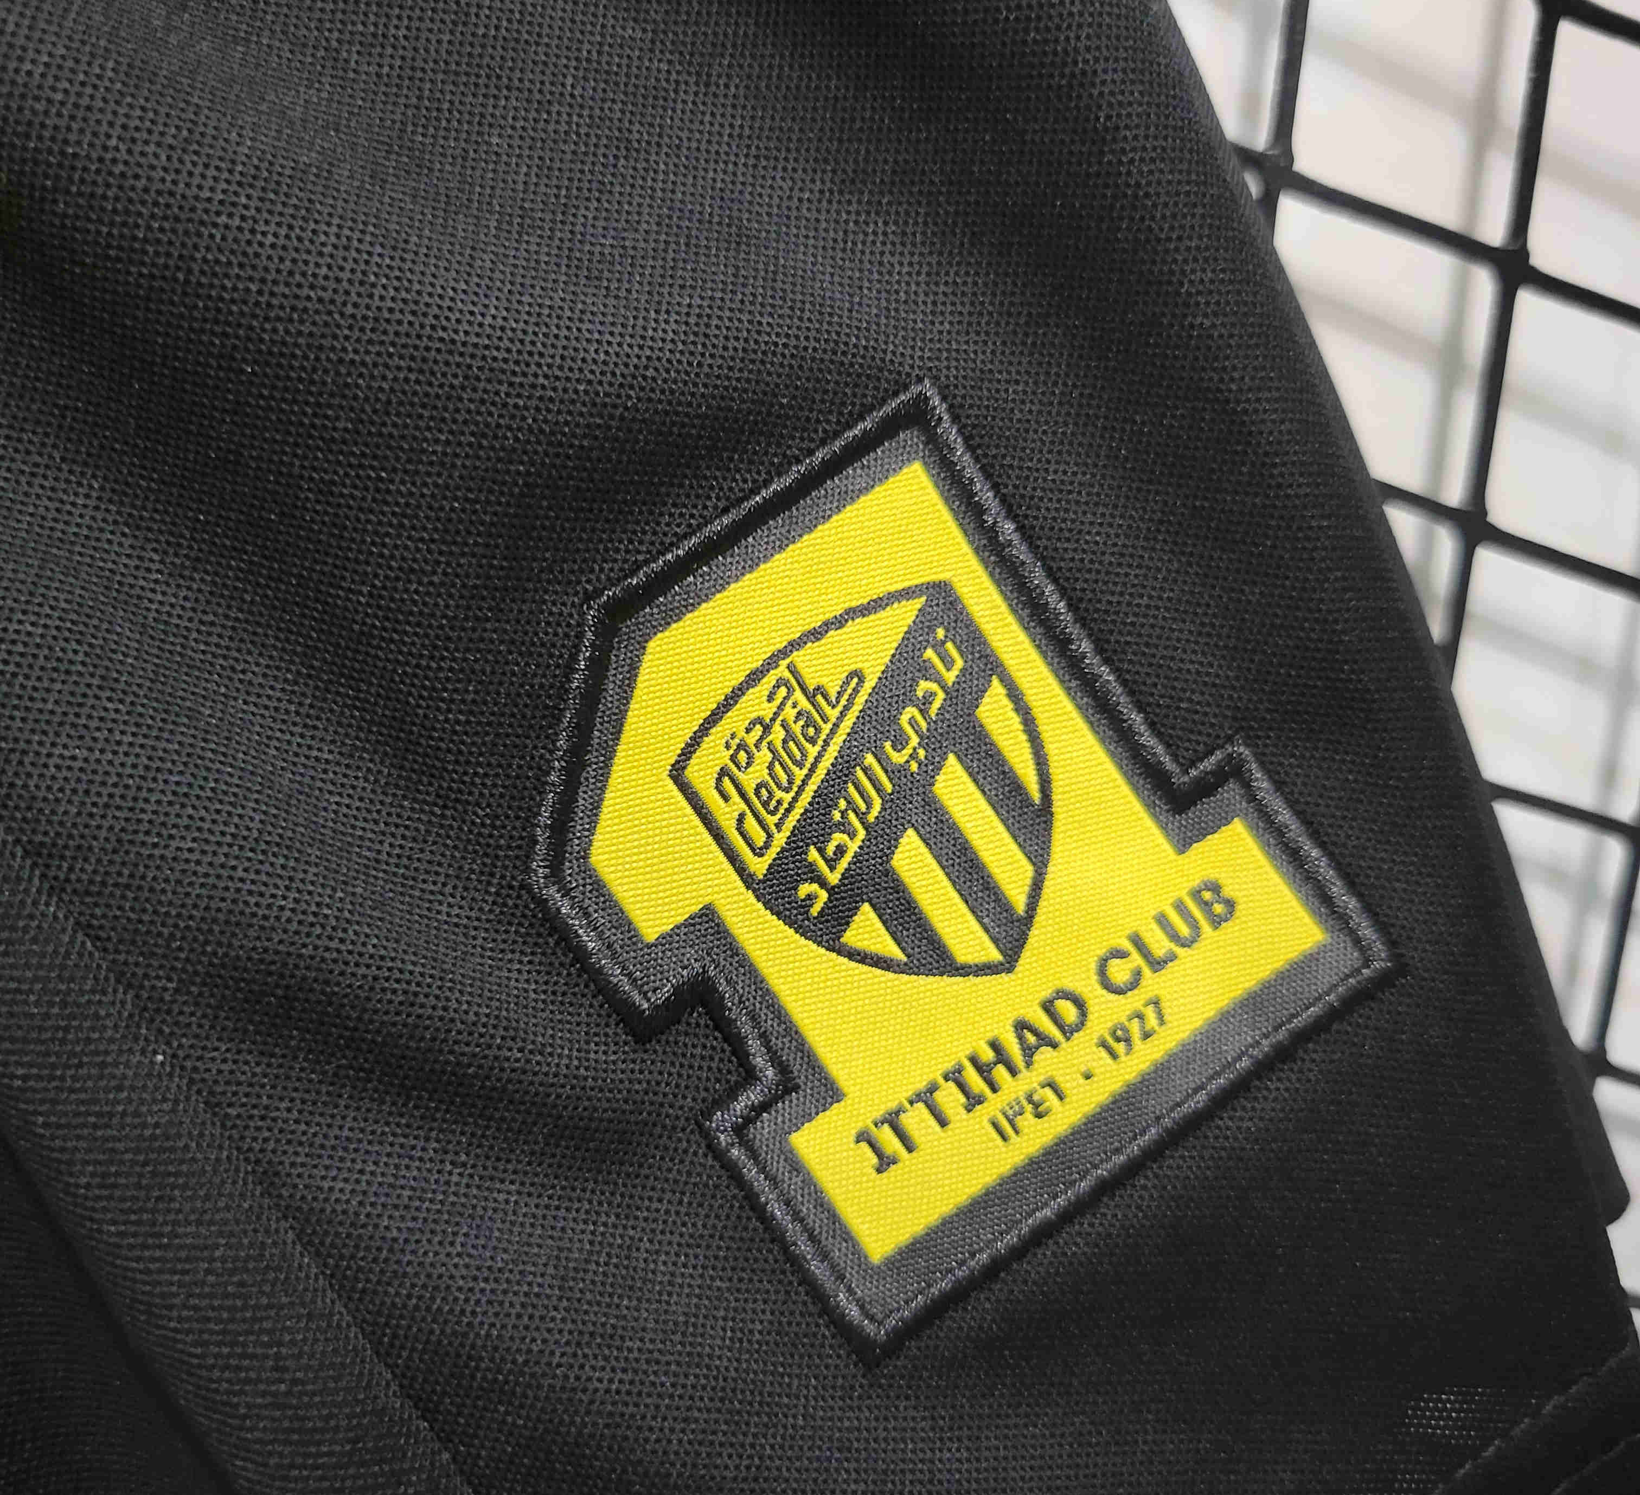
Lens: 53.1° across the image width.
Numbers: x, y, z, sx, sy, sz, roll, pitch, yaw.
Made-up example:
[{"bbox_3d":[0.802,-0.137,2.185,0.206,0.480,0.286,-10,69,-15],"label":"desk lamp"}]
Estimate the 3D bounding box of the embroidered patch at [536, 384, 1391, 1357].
[{"bbox_3d":[0.011,0.009,0.172,0.071,0.081,0.004,-34,-1,-9],"label":"embroidered patch"}]

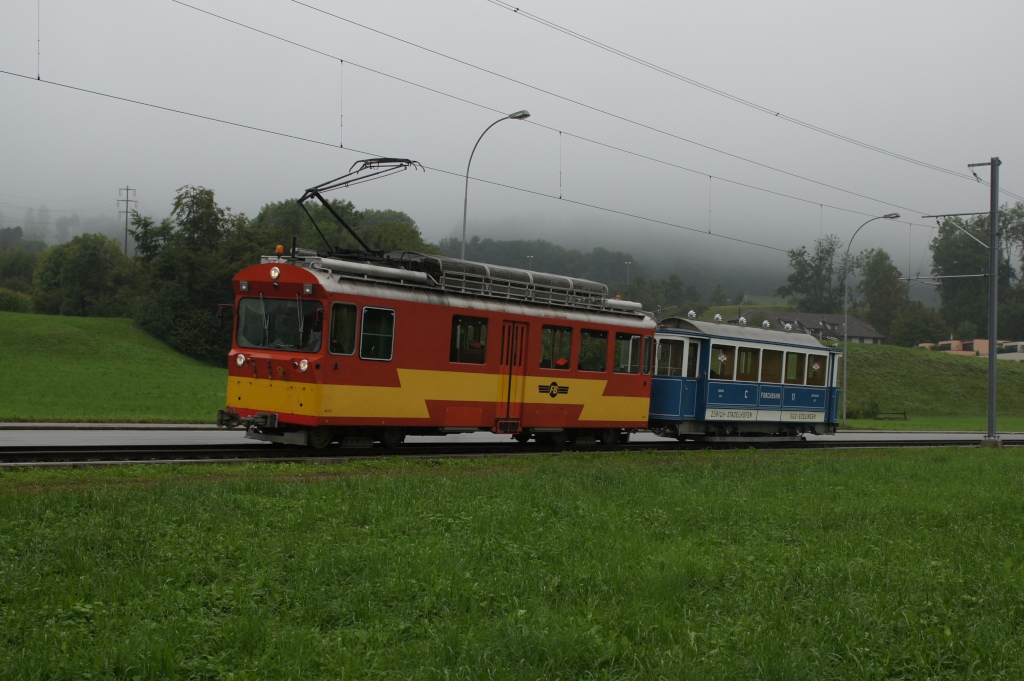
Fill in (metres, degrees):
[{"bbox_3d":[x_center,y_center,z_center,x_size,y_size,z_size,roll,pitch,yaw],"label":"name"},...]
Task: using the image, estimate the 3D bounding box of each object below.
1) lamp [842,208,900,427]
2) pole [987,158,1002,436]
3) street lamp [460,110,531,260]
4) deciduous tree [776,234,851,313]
[{"bbox_3d":[17.094,-0.880,56.727,2.650,10.000,0.250,0,-4,42],"label":"lamp"},{"bbox_3d":[17.282,-1.510,42.740,0.280,9.980,0.280,0,-4,42],"label":"pole"},{"bbox_3d":[-0.591,-2.240,38.603,2.720,10.000,0.330,0,-4,42],"label":"street lamp"},{"bbox_3d":[45.598,-10.061,180.288,10.800,12.000,10.400,2,-3,0],"label":"deciduous tree"}]

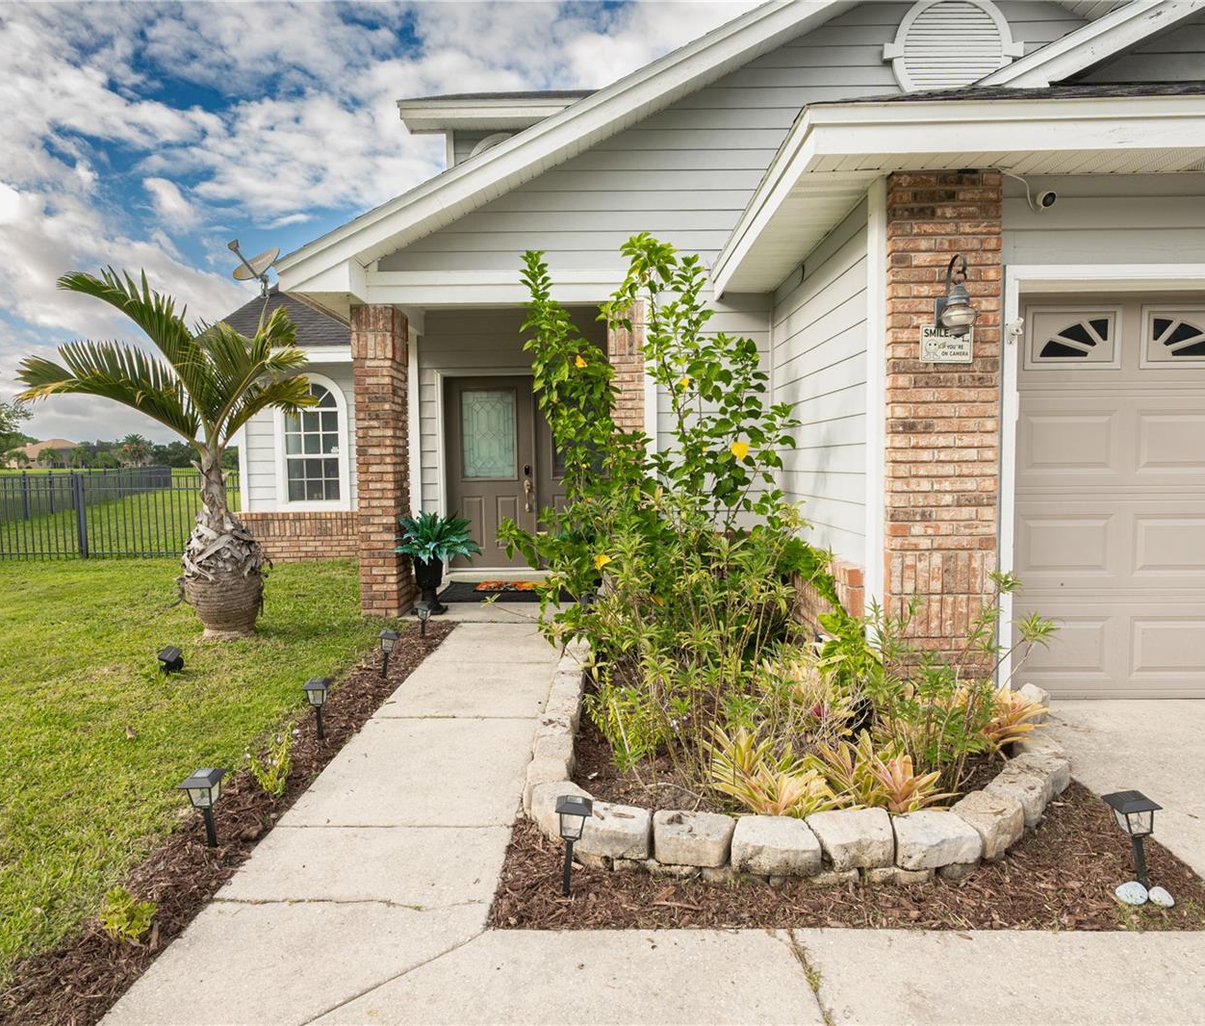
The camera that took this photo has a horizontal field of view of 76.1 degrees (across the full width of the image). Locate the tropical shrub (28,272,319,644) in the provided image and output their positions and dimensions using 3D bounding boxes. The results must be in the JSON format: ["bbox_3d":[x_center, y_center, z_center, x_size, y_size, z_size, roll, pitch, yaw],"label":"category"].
[{"bbox_3d":[-3.308,-0.452,5.869,2.250,2.728,1.900,0,4,1],"label":"tropical shrub"}]

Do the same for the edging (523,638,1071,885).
[{"bbox_3d":[0.890,0.950,3.747,2.400,0.220,2.750,0,4,1],"label":"edging"}]

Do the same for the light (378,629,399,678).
[{"bbox_3d":[-1.315,0.865,4.718,0.110,0.295,0.110,0,4,1],"label":"light"}]

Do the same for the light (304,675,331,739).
[{"bbox_3d":[-1.356,0.939,3.680,0.110,0.295,0.110,0,4,1],"label":"light"}]

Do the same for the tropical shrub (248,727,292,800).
[{"bbox_3d":[-1.303,0.988,3.052,0.180,0.270,0.180,0,4,1],"label":"tropical shrub"}]

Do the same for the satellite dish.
[{"bbox_3d":[-5.027,-3.599,11.128,0.650,0.550,0.550,2,5,27],"label":"satellite dish"}]

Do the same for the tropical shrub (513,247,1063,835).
[{"bbox_3d":[0.659,-0.206,3.537,2.300,2.330,1.900,0,4,1],"label":"tropical shrub"}]

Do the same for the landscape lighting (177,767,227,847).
[{"bbox_3d":[-1.382,1.016,2.669,0.115,0.280,0.115,-5,4,1],"label":"landscape lighting"}]

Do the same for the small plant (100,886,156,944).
[{"bbox_3d":[-1.341,1.114,2.199,0.150,0.150,0.150,0,4,1],"label":"small plant"}]

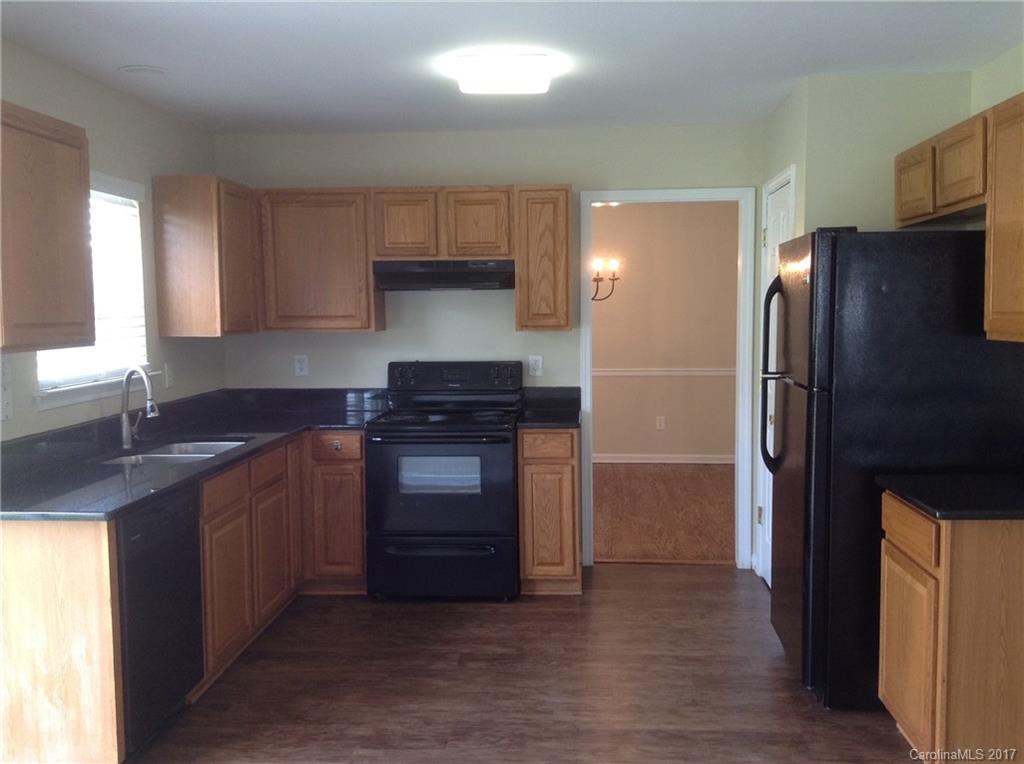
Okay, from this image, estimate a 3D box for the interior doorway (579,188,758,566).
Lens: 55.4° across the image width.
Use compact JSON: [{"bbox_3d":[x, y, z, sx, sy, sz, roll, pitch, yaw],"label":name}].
[{"bbox_3d":[0.870,-0.004,5.471,0.946,2.106,0.140,0,5,4],"label":"interior doorway"}]

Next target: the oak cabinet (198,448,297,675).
[{"bbox_3d":[-1.419,0.740,4.226,0.631,0.876,1.110,0,5,4],"label":"oak cabinet"}]

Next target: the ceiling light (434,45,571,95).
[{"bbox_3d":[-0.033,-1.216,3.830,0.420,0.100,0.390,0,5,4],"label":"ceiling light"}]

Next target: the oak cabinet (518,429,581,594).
[{"bbox_3d":[0.210,0.643,5.202,0.313,0.876,0.630,0,5,4],"label":"oak cabinet"}]

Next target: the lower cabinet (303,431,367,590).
[{"bbox_3d":[-0.876,0.649,5.277,0.348,0.876,0.630,0,5,4],"label":"lower cabinet"}]

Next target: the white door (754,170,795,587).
[{"bbox_3d":[1.377,0.041,4.844,0.140,2.106,0.749,0,5,4],"label":"white door"}]

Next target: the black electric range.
[{"bbox_3d":[-0.329,0.501,5.187,0.758,1.173,0.670,0,5,4],"label":"black electric range"}]

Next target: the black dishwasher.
[{"bbox_3d":[-1.463,0.816,3.368,0.601,0.865,0.615,0,5,4],"label":"black dishwasher"}]

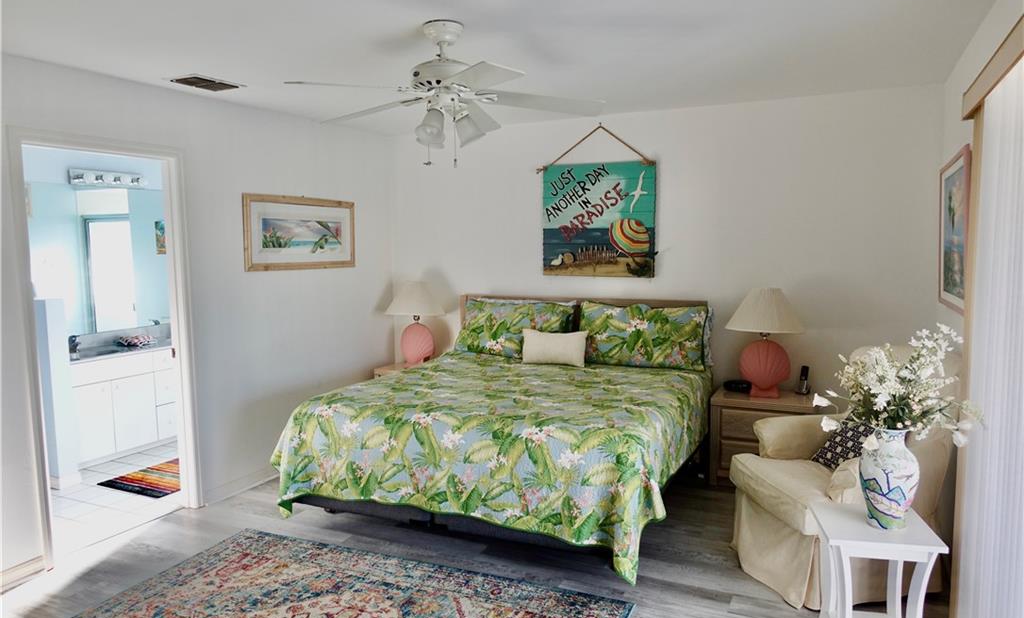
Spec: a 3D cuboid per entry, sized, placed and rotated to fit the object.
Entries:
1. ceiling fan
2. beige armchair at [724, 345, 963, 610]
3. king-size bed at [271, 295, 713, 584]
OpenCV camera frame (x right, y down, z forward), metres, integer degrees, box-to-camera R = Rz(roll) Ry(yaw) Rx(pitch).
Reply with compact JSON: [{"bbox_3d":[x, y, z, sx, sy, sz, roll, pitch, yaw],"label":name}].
[{"bbox_3d":[-0.279,-0.886,2.827,1.300,0.556,1.300,2,6,26],"label":"ceiling fan"},{"bbox_3d":[1.531,0.743,3.222,0.787,0.973,0.712,-2,6,-14],"label":"beige armchair"},{"bbox_3d":[0.015,0.585,4.150,2.086,1.148,2.106,2,6,27],"label":"king-size bed"}]

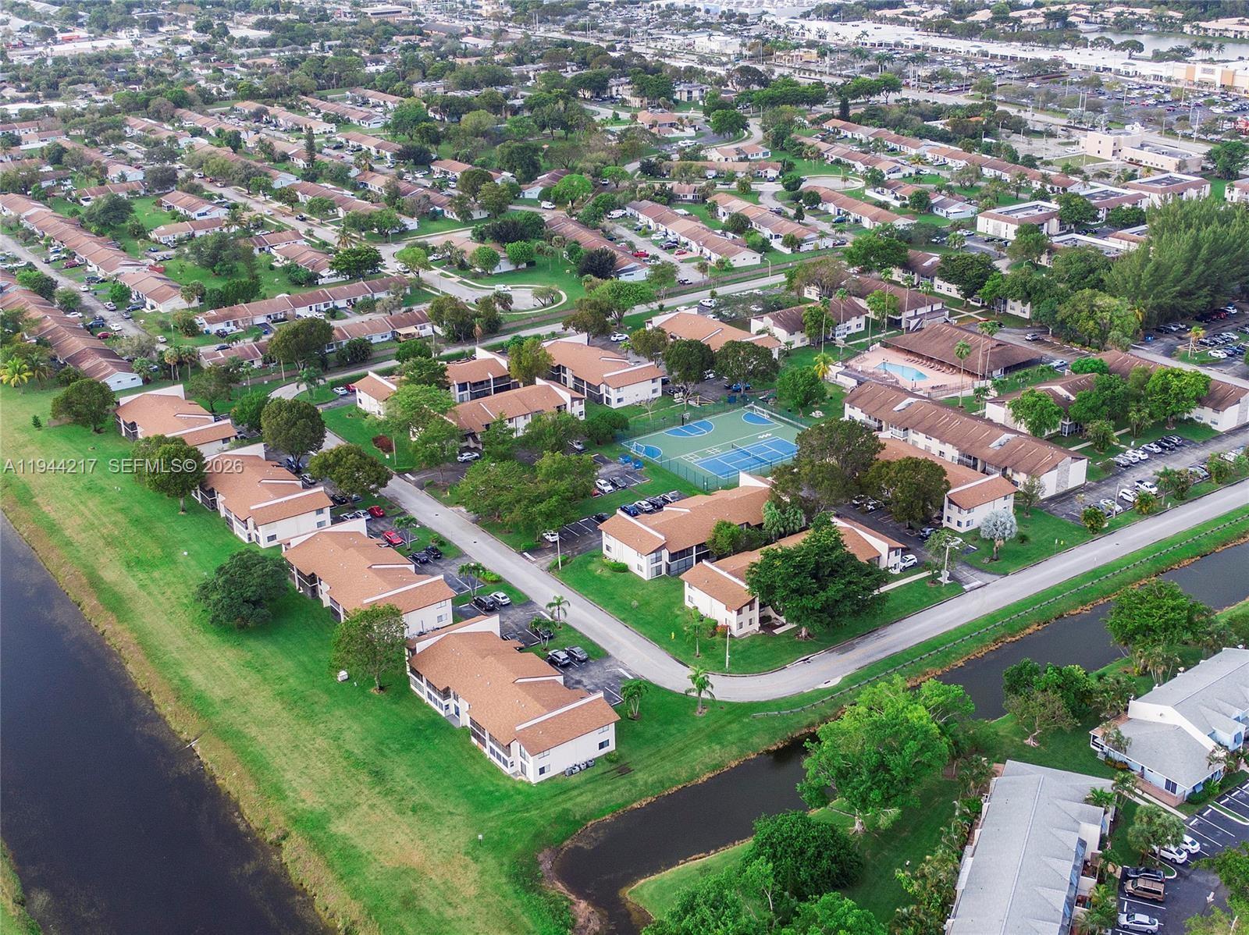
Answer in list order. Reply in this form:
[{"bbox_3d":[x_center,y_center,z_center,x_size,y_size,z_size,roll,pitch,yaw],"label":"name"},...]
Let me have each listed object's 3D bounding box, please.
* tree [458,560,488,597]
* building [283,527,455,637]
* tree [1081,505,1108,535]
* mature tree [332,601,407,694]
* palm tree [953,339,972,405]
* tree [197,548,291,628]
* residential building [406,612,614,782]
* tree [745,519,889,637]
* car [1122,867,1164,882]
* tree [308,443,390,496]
[{"bbox_3d":[-26.930,20.360,263.790,5.190,6.110,5.190,-4,23,-6],"label":"tree"},{"bbox_3d":[-46.883,19.275,264.223,18.700,7.250,41.200,-17,28,-33],"label":"building"},{"bbox_3d":[89.437,10.076,281.592,4.690,5.170,4.690,-2,23,0],"label":"tree"},{"bbox_3d":[-40.090,29.250,233.190,11.640,14.260,11.640,-6,23,-10],"label":"mature tree"},{"bbox_3d":[79.592,-21.968,347.678,4.200,16.000,4.200,4,24,13],"label":"palm tree"},{"bbox_3d":[-67.142,21.649,259.688,15.500,12.400,15.500,-8,25,-15],"label":"tree"},{"bbox_3d":[-18.651,34.238,229.063,17.600,7.600,39.800,-17,27,-31],"label":"residential building"},{"bbox_3d":[32.575,19.863,250.179,22.800,19.300,22.800,2,24,7],"label":"tree"},{"bbox_3d":[68.152,53.719,193.182,4.650,1.480,1.850,6,25,16],"label":"car"},{"bbox_3d":[-55.823,2.184,299.559,16.500,11.700,14.800,-2,23,0],"label":"tree"}]

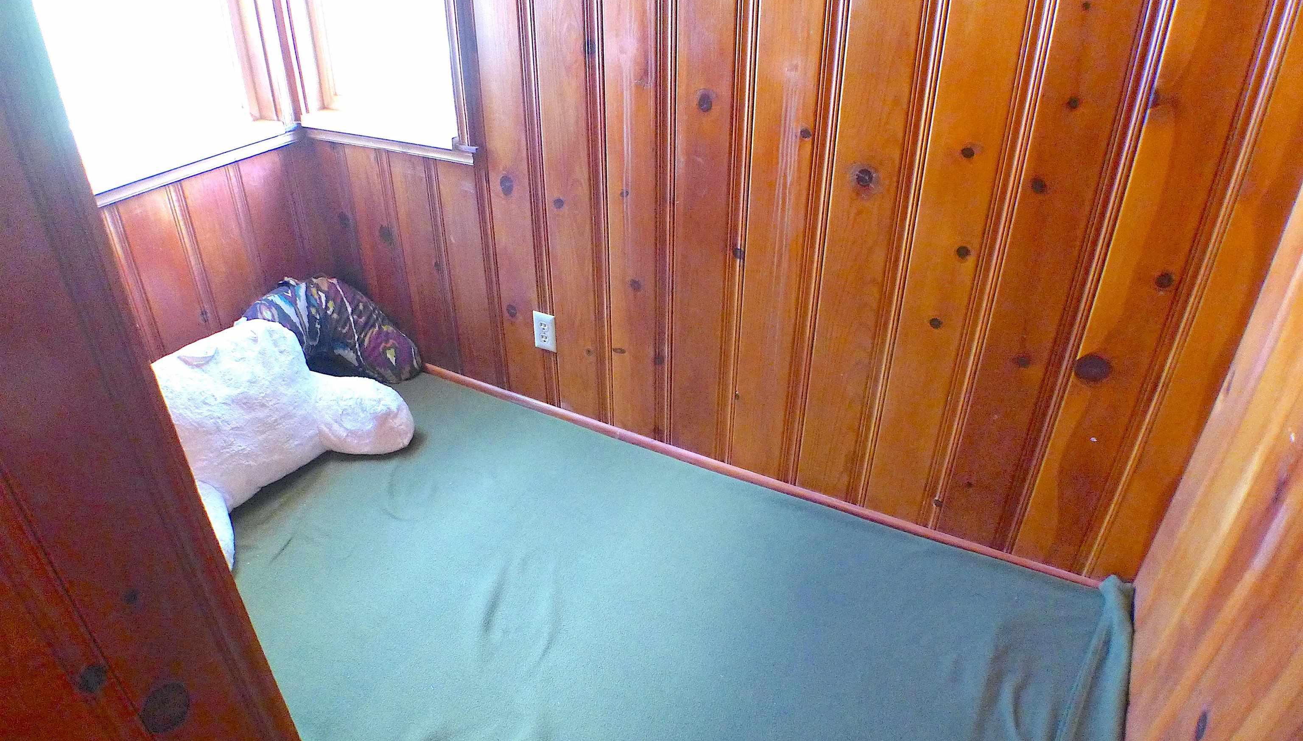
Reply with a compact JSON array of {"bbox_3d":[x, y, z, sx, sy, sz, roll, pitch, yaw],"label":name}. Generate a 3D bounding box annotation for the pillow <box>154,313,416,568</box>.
[{"bbox_3d":[-0.993,0.140,2.208,0.460,0.370,0.700,19,37,28],"label":"pillow"}]

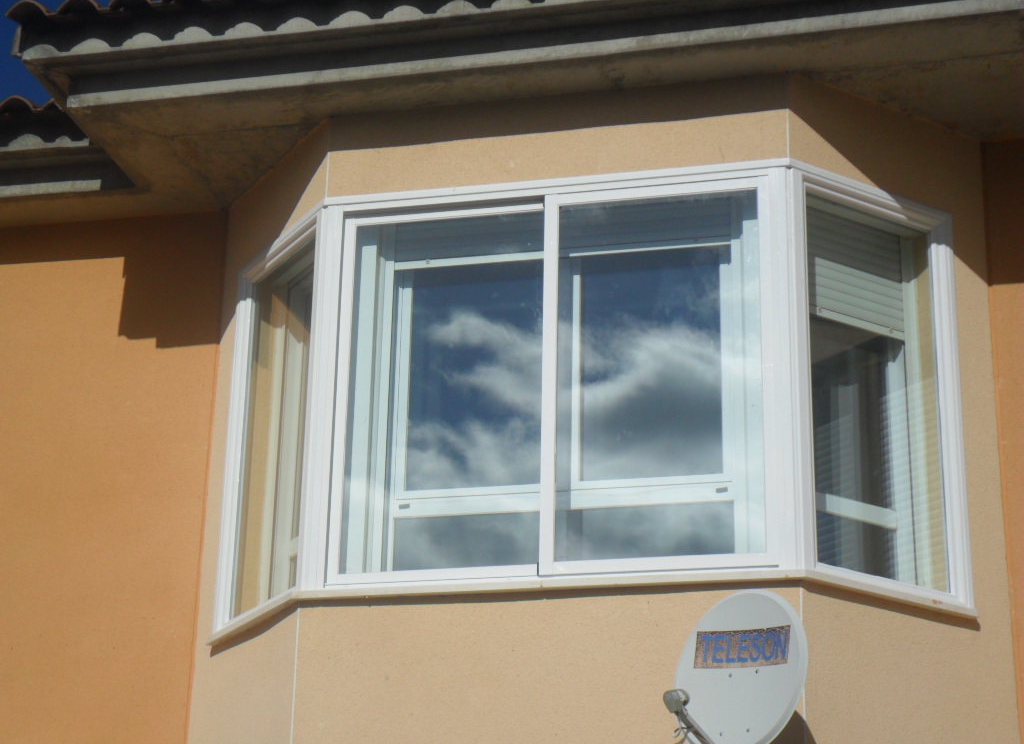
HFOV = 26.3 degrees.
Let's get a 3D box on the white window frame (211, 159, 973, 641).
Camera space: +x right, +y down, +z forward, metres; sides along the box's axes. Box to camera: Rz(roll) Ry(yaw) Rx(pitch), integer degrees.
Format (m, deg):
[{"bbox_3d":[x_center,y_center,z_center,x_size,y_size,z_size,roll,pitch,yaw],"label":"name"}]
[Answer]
[{"bbox_3d":[0.200,0.119,8.408,2.977,1.620,0.612,-4,-22,13],"label":"white window frame"}]

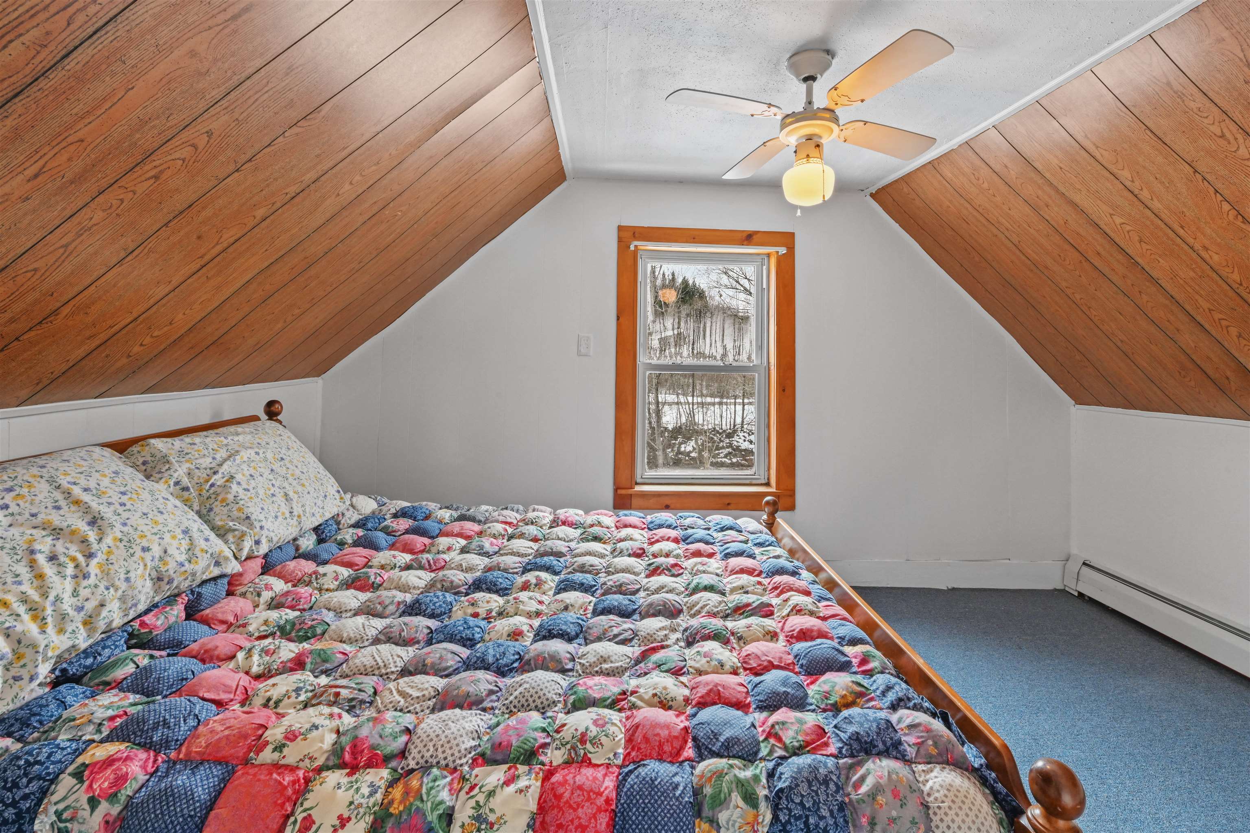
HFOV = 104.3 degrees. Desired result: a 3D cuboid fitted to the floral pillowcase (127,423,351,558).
[{"bbox_3d":[-1.345,0.250,1.760,0.190,0.460,0.630,-35,7,2],"label":"floral pillowcase"}]

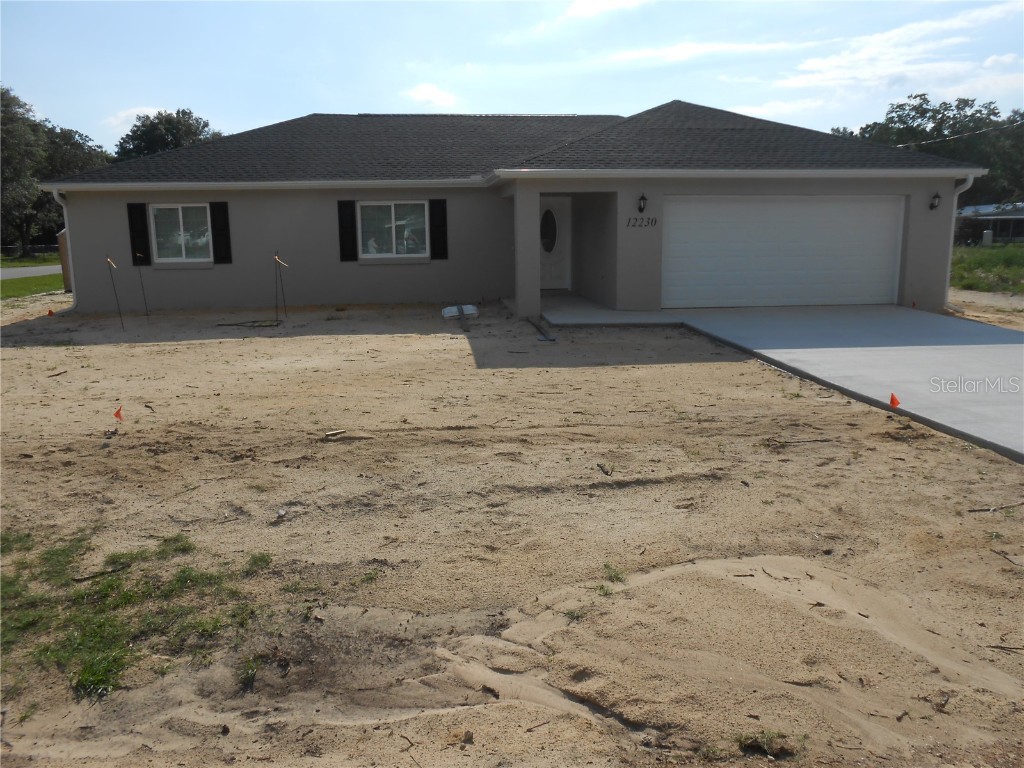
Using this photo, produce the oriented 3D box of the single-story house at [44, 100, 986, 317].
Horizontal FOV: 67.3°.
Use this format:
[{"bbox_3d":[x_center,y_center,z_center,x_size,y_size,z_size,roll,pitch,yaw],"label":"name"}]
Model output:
[{"bbox_3d":[-0.828,-4.694,19.759,18.484,4.760,12.600,-2,11,-5],"label":"single-story house"}]

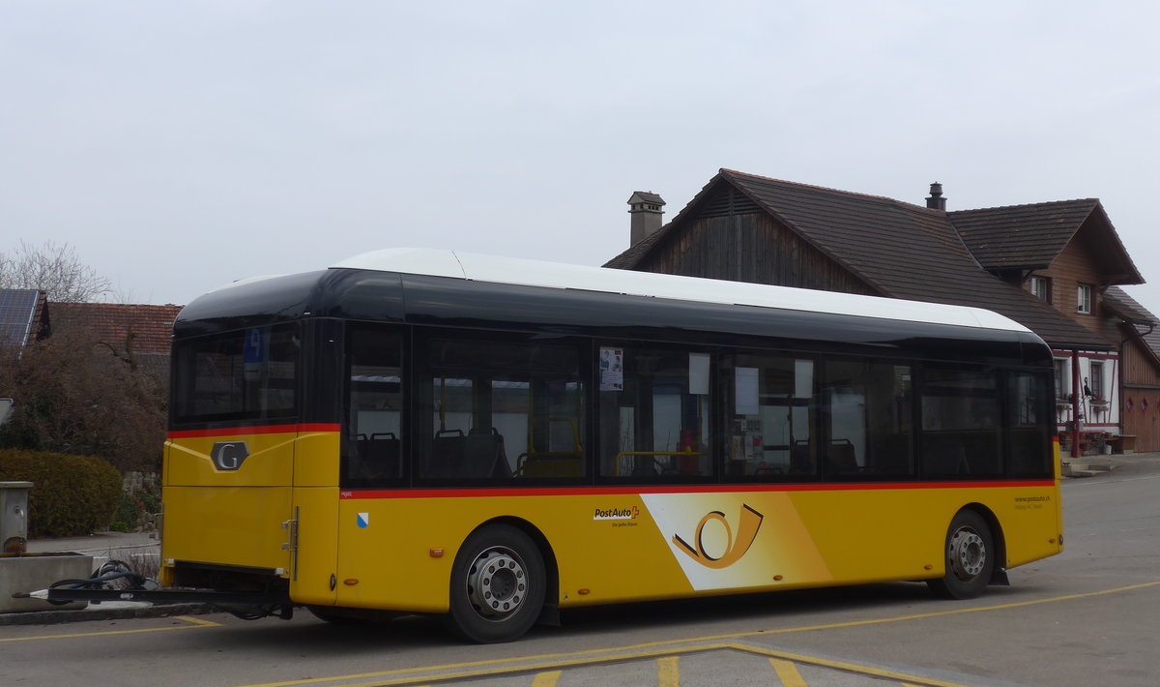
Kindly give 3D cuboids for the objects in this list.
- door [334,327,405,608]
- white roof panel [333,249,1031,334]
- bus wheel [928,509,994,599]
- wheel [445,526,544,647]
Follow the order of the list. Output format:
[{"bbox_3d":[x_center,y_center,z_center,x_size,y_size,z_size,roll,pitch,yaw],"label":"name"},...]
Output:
[{"bbox_3d":[-1.549,0.905,11.405,0.600,2.060,0.090,4,-6,-40],"label":"door"},{"bbox_3d":[0.966,-0.405,15.259,9.100,0.310,1.980,4,-6,-40],"label":"white roof panel"},{"bbox_3d":[3.925,2.184,16.067,0.945,0.945,0.280,4,-6,-40],"label":"bus wheel"},{"bbox_3d":[-0.733,1.891,12.196,0.945,0.945,0.280,4,-6,-40],"label":"wheel"}]

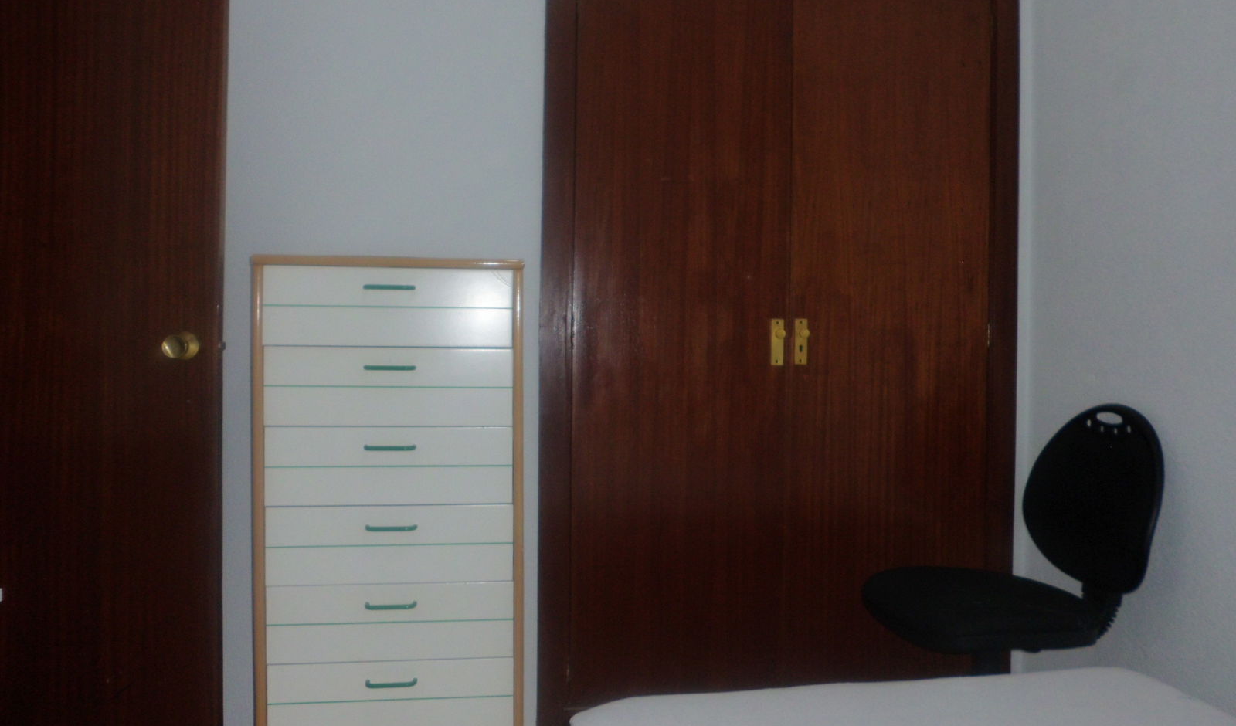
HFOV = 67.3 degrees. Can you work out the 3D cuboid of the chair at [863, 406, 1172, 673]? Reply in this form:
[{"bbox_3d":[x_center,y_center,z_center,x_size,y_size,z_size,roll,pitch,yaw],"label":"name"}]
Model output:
[{"bbox_3d":[0.860,0.566,2.100,0.600,0.955,0.570,1,1,-9],"label":"chair"}]

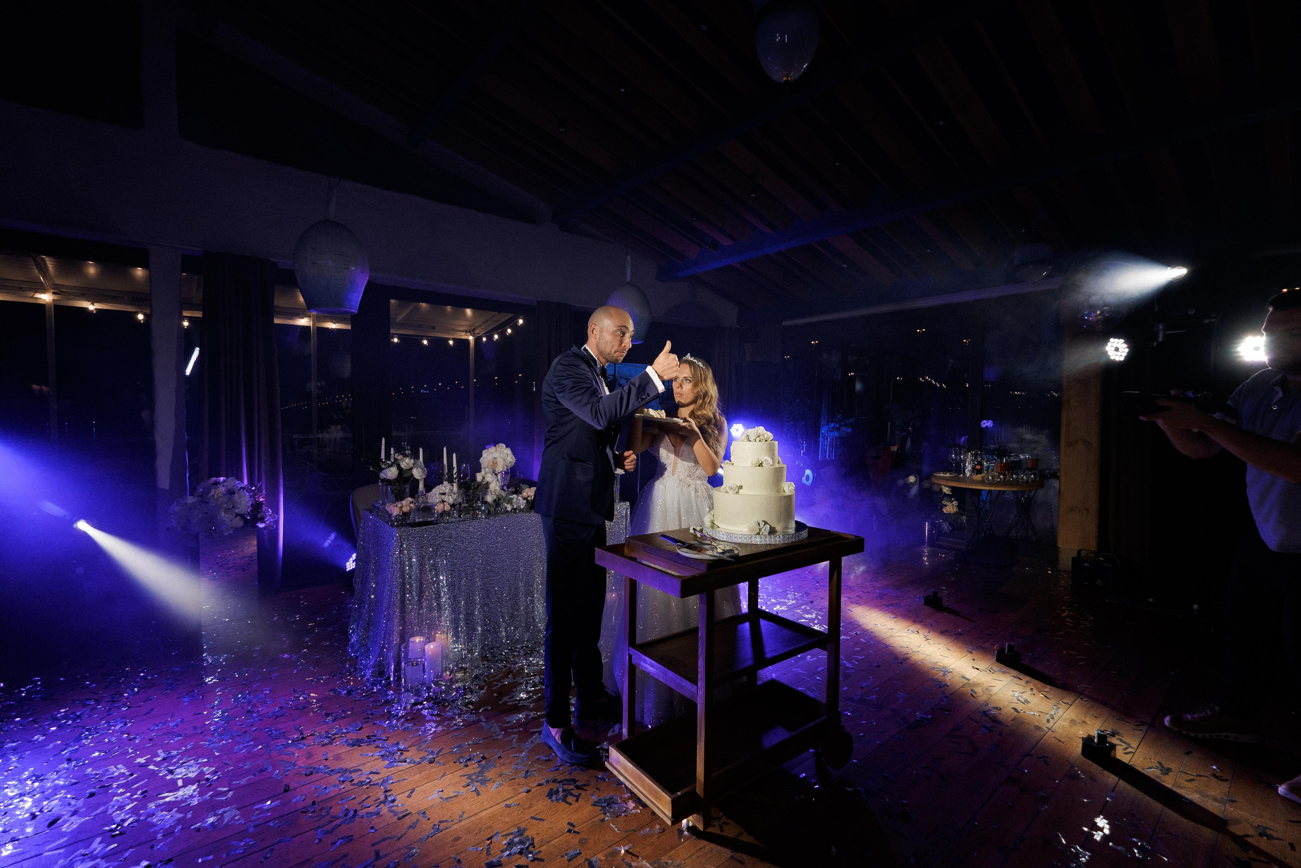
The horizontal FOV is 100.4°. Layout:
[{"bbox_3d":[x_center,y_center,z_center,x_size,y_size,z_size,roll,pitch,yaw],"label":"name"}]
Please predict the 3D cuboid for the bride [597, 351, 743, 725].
[{"bbox_3d":[0.115,0.438,2.568,0.700,1.610,0.700,1,1,22],"label":"bride"}]

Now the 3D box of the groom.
[{"bbox_3d":[-0.174,0.361,2.206,0.570,1.770,0.510,1,1,14],"label":"groom"}]

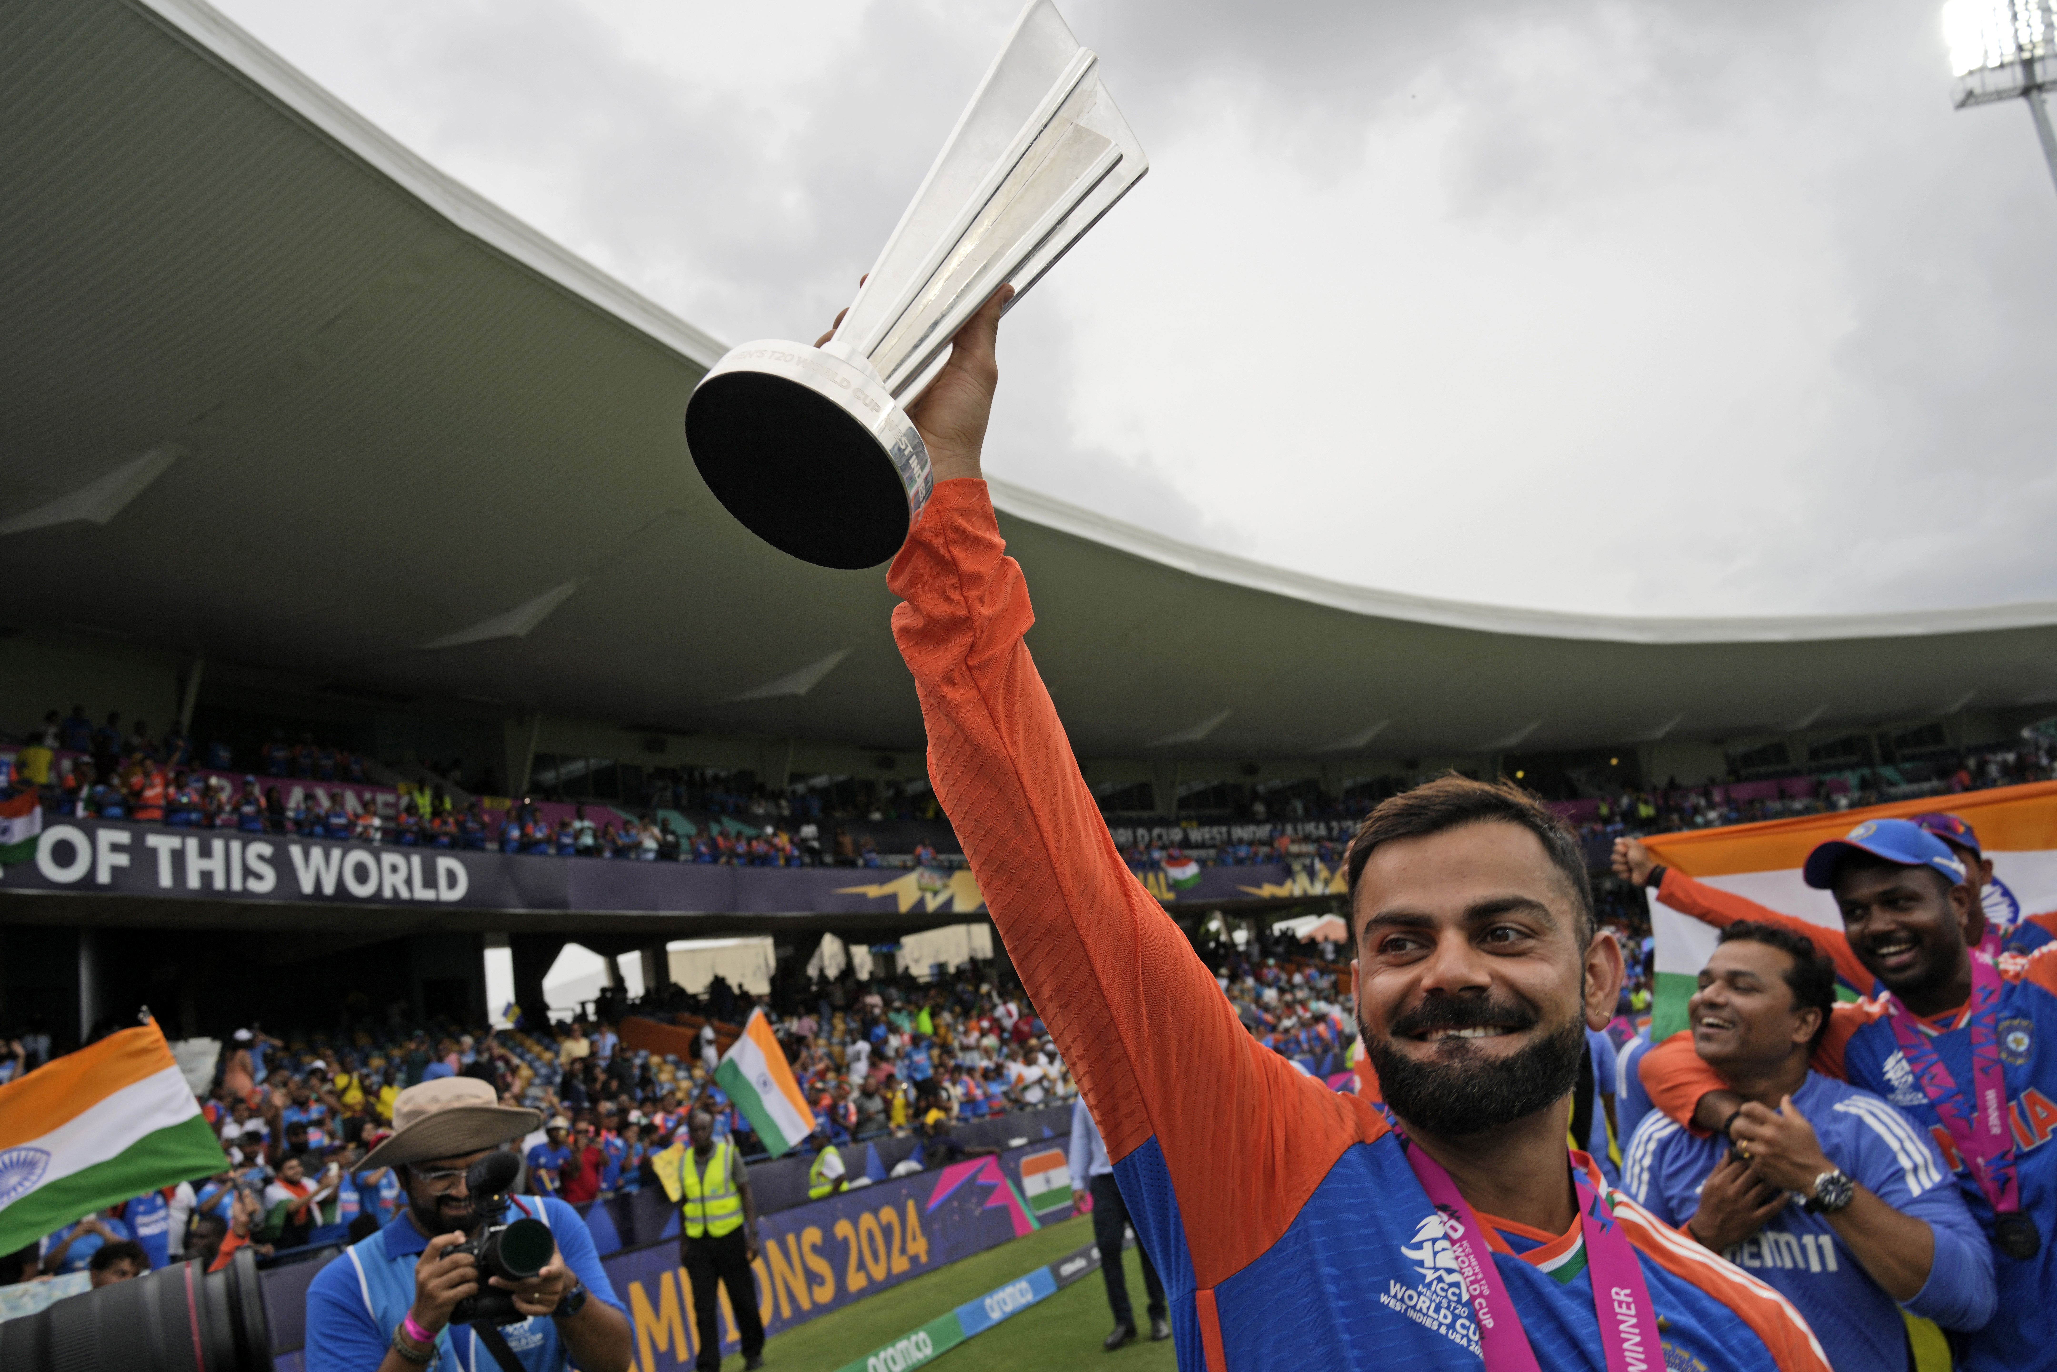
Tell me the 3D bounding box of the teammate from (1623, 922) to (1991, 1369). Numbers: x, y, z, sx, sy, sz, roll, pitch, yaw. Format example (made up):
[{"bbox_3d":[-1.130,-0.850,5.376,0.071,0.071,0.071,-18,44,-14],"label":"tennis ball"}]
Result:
[{"bbox_3d":[1.190,1.180,2.265,0.410,1.690,0.570,5,-19,-39],"label":"teammate"}]

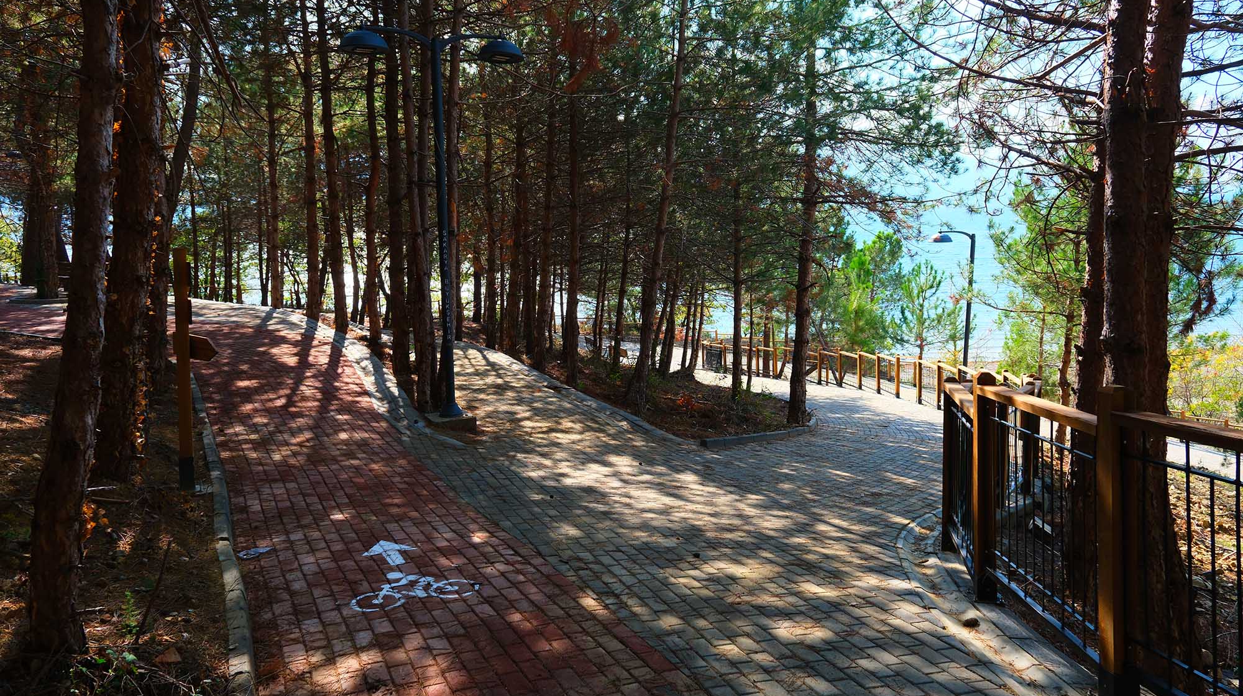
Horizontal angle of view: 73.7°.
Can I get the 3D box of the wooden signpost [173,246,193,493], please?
[{"bbox_3d":[-3.240,0.165,6.130,0.110,1.810,0.110,-2,8,-28],"label":"wooden signpost"}]

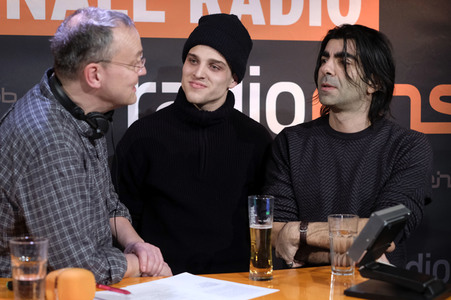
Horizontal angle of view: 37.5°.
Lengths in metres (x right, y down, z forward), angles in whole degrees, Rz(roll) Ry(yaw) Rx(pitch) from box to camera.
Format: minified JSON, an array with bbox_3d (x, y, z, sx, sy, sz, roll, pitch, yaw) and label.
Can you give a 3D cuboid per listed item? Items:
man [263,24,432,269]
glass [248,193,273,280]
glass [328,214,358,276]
[{"bbox_3d":[0.355,0.496,1.950,0.500,1.720,0.400,0,0,22],"label":"man"},{"bbox_3d":[0.087,0.210,1.600,0.063,0.199,0.063,0,0,0],"label":"glass"},{"bbox_3d":[0.293,0.236,1.650,0.076,0.146,0.076,0,0,0],"label":"glass"}]

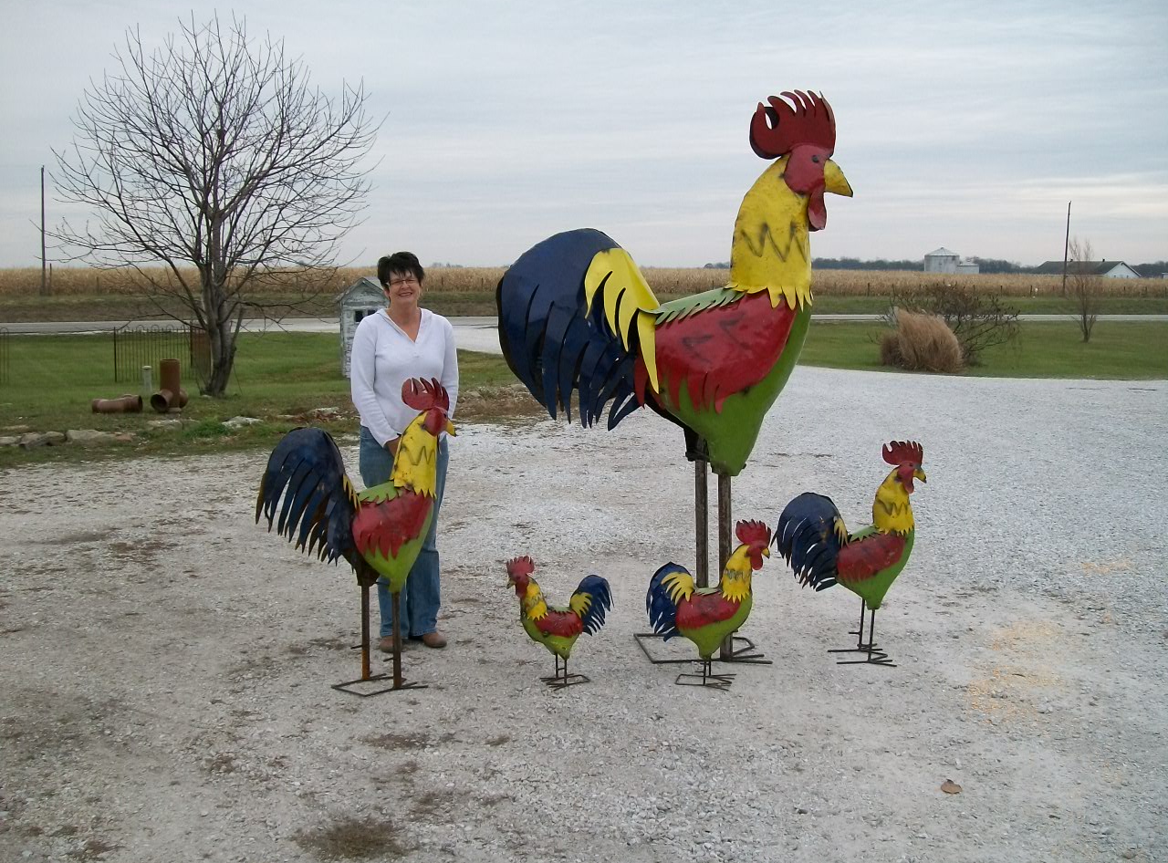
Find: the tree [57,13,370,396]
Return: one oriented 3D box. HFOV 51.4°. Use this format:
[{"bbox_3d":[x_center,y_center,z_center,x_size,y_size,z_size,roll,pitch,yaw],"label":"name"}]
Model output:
[{"bbox_3d":[-5.013,-3.007,16.258,4.267,5.008,4.139,0,7,0],"label":"tree"}]

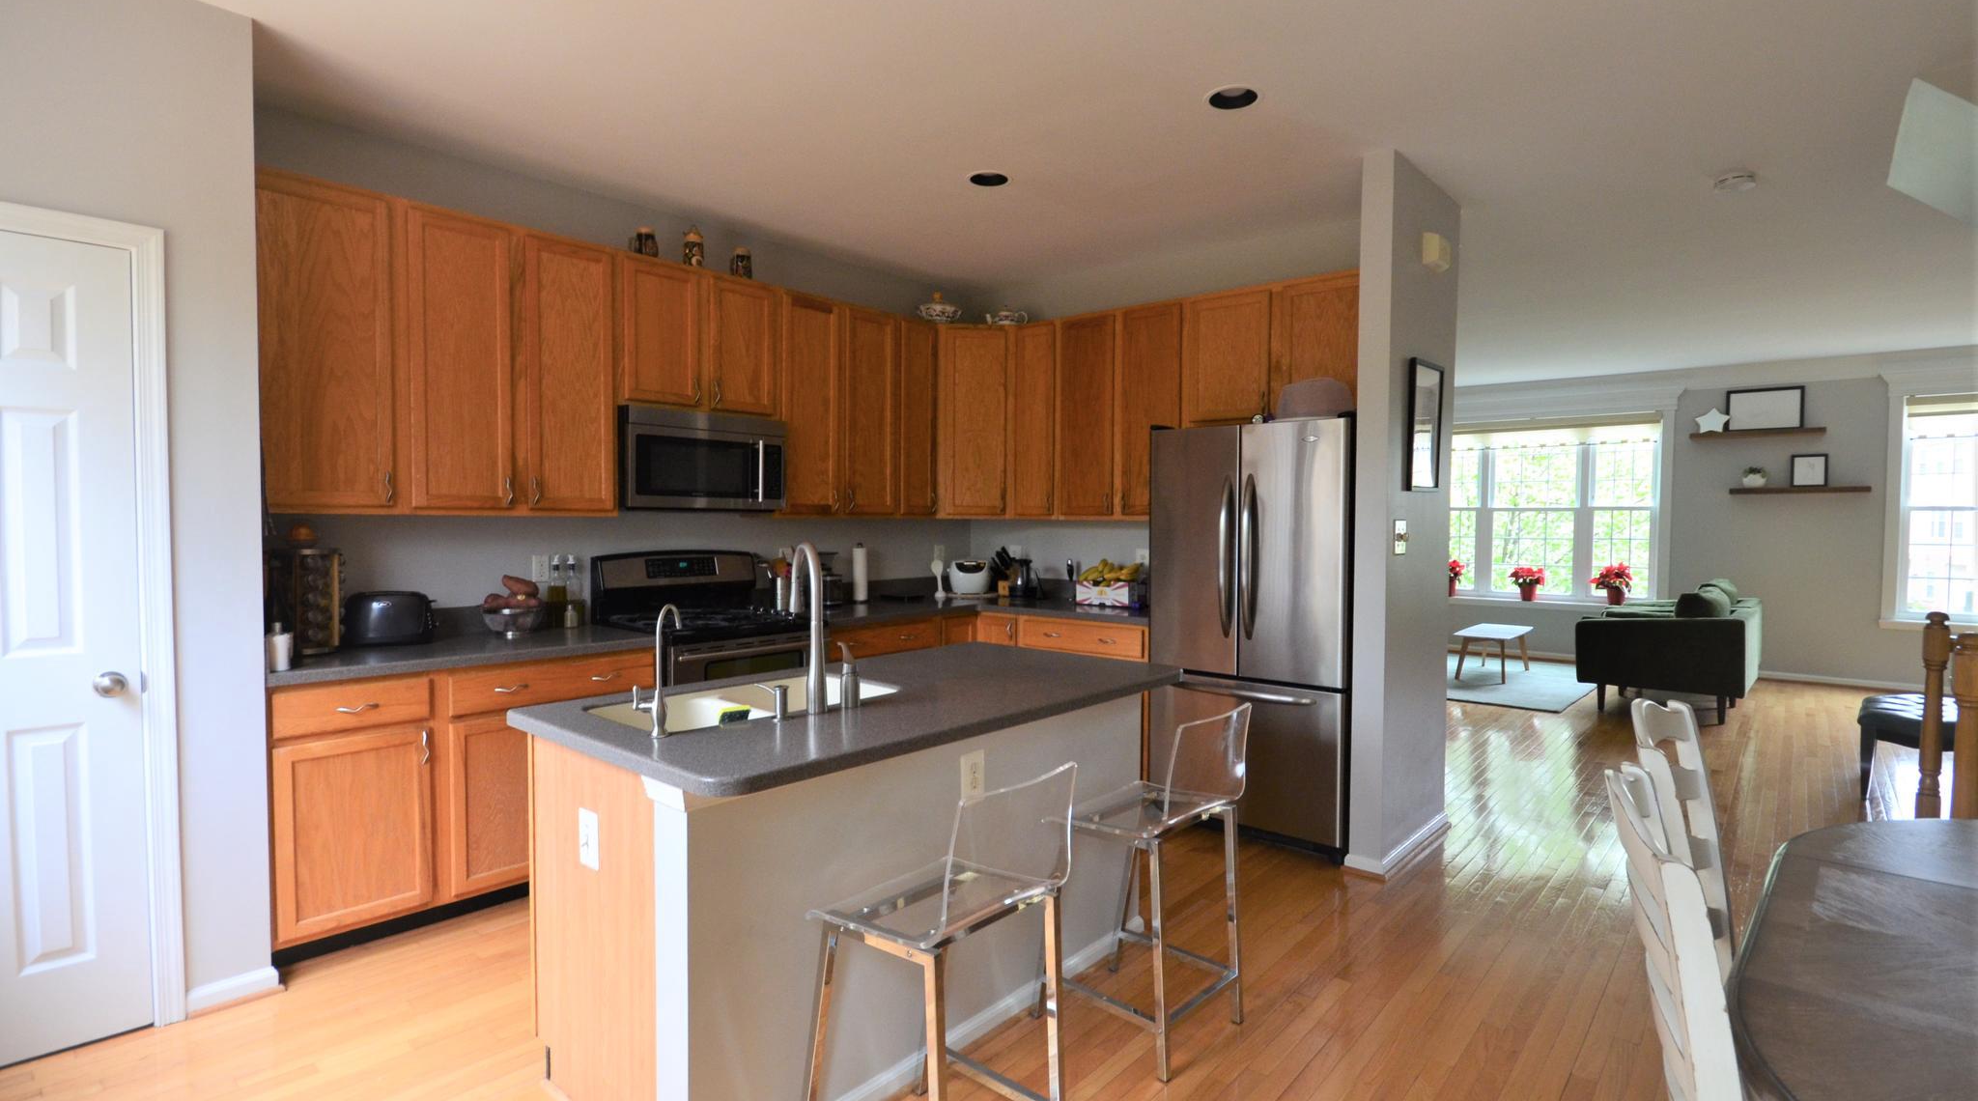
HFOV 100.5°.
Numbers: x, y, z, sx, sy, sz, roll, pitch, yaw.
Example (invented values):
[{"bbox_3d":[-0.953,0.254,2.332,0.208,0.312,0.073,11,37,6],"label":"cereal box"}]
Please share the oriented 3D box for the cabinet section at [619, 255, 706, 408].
[{"bbox_3d":[-1.487,-0.914,3.581,0.330,0.596,0.389,2,3,42],"label":"cabinet section"}]

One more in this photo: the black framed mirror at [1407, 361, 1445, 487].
[{"bbox_3d":[1.738,-0.488,3.270,0.030,0.500,0.350,4,5,44],"label":"black framed mirror"}]

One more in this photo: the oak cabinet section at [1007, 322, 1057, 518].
[{"bbox_3d":[0.343,-0.712,4.754,0.334,1.062,0.330,2,3,42],"label":"oak cabinet section"}]

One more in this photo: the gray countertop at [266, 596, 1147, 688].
[{"bbox_3d":[-0.761,0.340,3.454,1.550,0.040,3.490,2,3,45],"label":"gray countertop"}]

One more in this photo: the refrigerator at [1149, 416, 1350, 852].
[{"bbox_3d":[1.248,0.353,3.696,0.830,1.770,0.770,2,2,35],"label":"refrigerator"}]

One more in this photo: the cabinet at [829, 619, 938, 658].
[{"bbox_3d":[-0.701,0.774,4.174,0.620,0.885,0.695,2,3,45],"label":"cabinet"}]

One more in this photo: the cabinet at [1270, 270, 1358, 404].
[{"bbox_3d":[1.575,-0.900,3.722,0.440,0.614,0.345,2,2,35],"label":"cabinet"}]

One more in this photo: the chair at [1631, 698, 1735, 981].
[{"bbox_3d":[1.323,0.810,1.250,0.530,1.020,0.460,2,3,44],"label":"chair"}]

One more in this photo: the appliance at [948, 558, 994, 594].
[{"bbox_3d":[-0.111,0.156,4.906,0.250,0.210,0.300,0,2,-5],"label":"appliance"}]

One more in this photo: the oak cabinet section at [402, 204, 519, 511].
[{"bbox_3d":[-1.990,-0.663,3.036,0.330,1.062,0.369,2,3,42],"label":"oak cabinet section"}]

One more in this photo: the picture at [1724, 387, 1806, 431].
[{"bbox_3d":[6.535,-1.190,6.936,0.485,0.345,0.025,2,2,43],"label":"picture"}]

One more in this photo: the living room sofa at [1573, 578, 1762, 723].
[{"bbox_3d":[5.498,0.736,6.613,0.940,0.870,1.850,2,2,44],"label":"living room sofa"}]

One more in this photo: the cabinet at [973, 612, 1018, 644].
[{"bbox_3d":[0.224,0.764,4.550,0.270,0.885,0.620,2,2,35],"label":"cabinet"}]

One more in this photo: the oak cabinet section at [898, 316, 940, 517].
[{"bbox_3d":[-0.500,-0.716,4.682,0.330,1.062,0.303,2,3,42],"label":"oak cabinet section"}]

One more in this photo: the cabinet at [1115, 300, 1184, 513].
[{"bbox_3d":[0.892,-0.691,4.211,0.360,1.069,0.345,2,2,35],"label":"cabinet"}]

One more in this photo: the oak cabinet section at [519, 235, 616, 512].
[{"bbox_3d":[-1.742,-0.672,3.309,0.330,1.062,0.368,2,3,42],"label":"oak cabinet section"}]

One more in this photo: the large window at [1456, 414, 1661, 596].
[{"bbox_3d":[5.407,-0.382,8.105,1.900,1.770,0.100,2,2,43],"label":"large window"}]

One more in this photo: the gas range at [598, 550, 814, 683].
[{"bbox_3d":[-1.215,0.634,3.629,0.760,1.200,0.700,-1,2,-45],"label":"gas range"}]

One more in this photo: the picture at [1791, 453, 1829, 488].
[{"bbox_3d":[6.743,-0.654,6.756,0.220,0.270,0.020,2,2,43],"label":"picture"}]

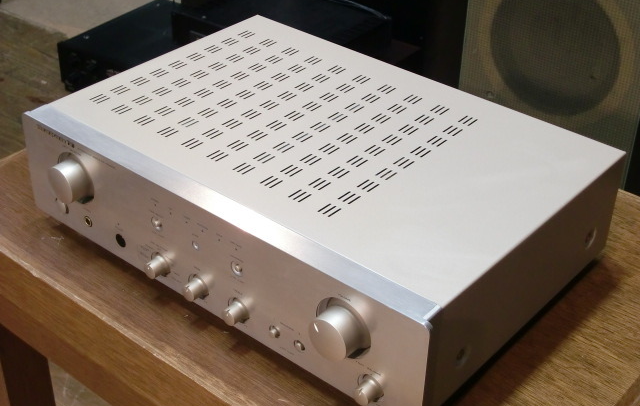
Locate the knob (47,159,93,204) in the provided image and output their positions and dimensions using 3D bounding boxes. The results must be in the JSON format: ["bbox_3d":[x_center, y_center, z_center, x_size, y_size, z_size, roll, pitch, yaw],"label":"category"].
[{"bbox_3d":[-0.224,-0.019,0.908,0.036,0.036,0.022,26,41,32],"label":"knob"}]

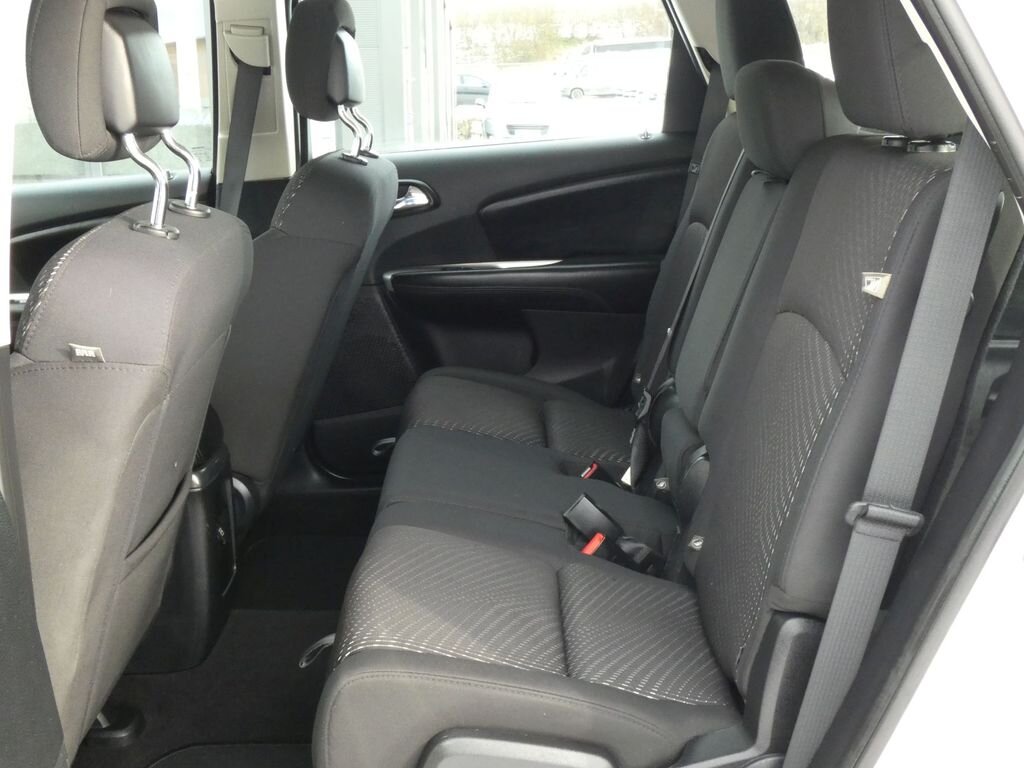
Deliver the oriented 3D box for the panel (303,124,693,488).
[{"bbox_3d":[-0.010,-0.163,2.510,0.870,0.770,0.140,0,16,-1],"label":"panel"}]

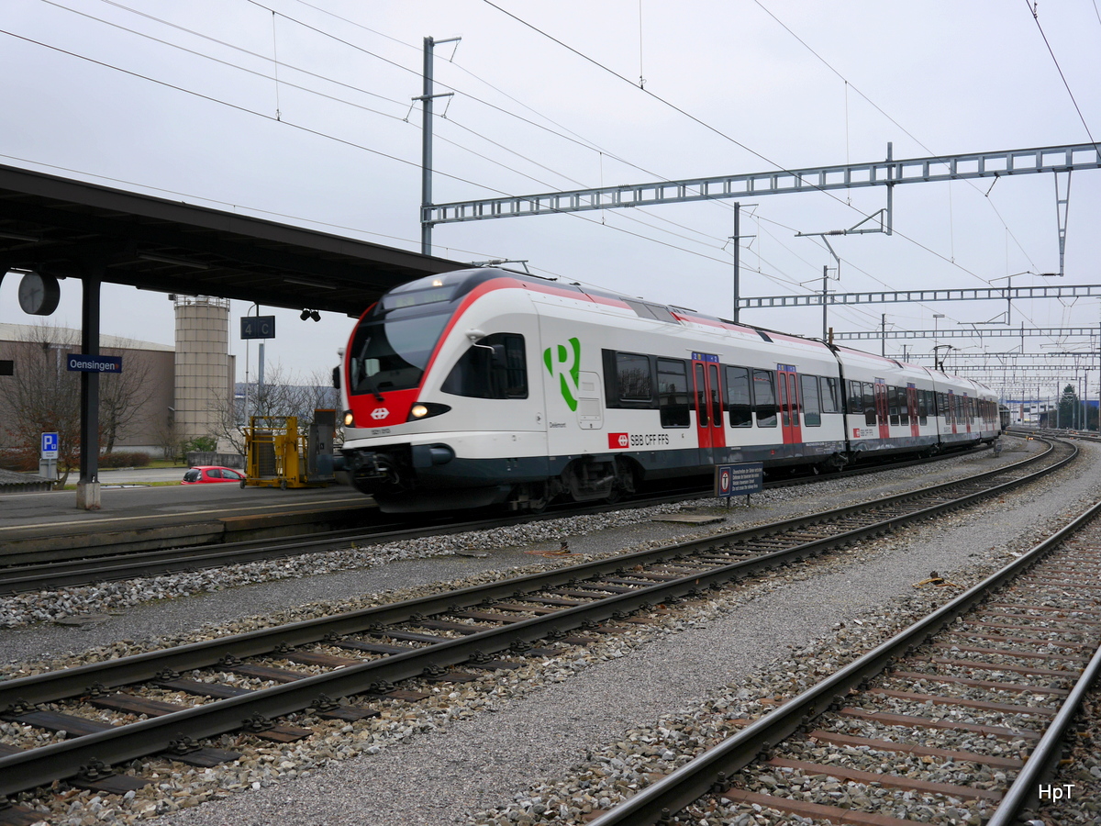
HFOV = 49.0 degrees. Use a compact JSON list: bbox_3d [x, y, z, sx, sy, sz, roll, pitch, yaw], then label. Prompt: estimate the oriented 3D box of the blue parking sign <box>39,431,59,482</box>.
[{"bbox_3d":[-13.151,1.672,31.700,0.540,2.400,0.140,0,0,7],"label":"blue parking sign"}]

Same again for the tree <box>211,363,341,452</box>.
[{"bbox_3d":[-11.673,0.465,51.000,5.500,5.300,5.200,0,0,-13],"label":"tree"}]

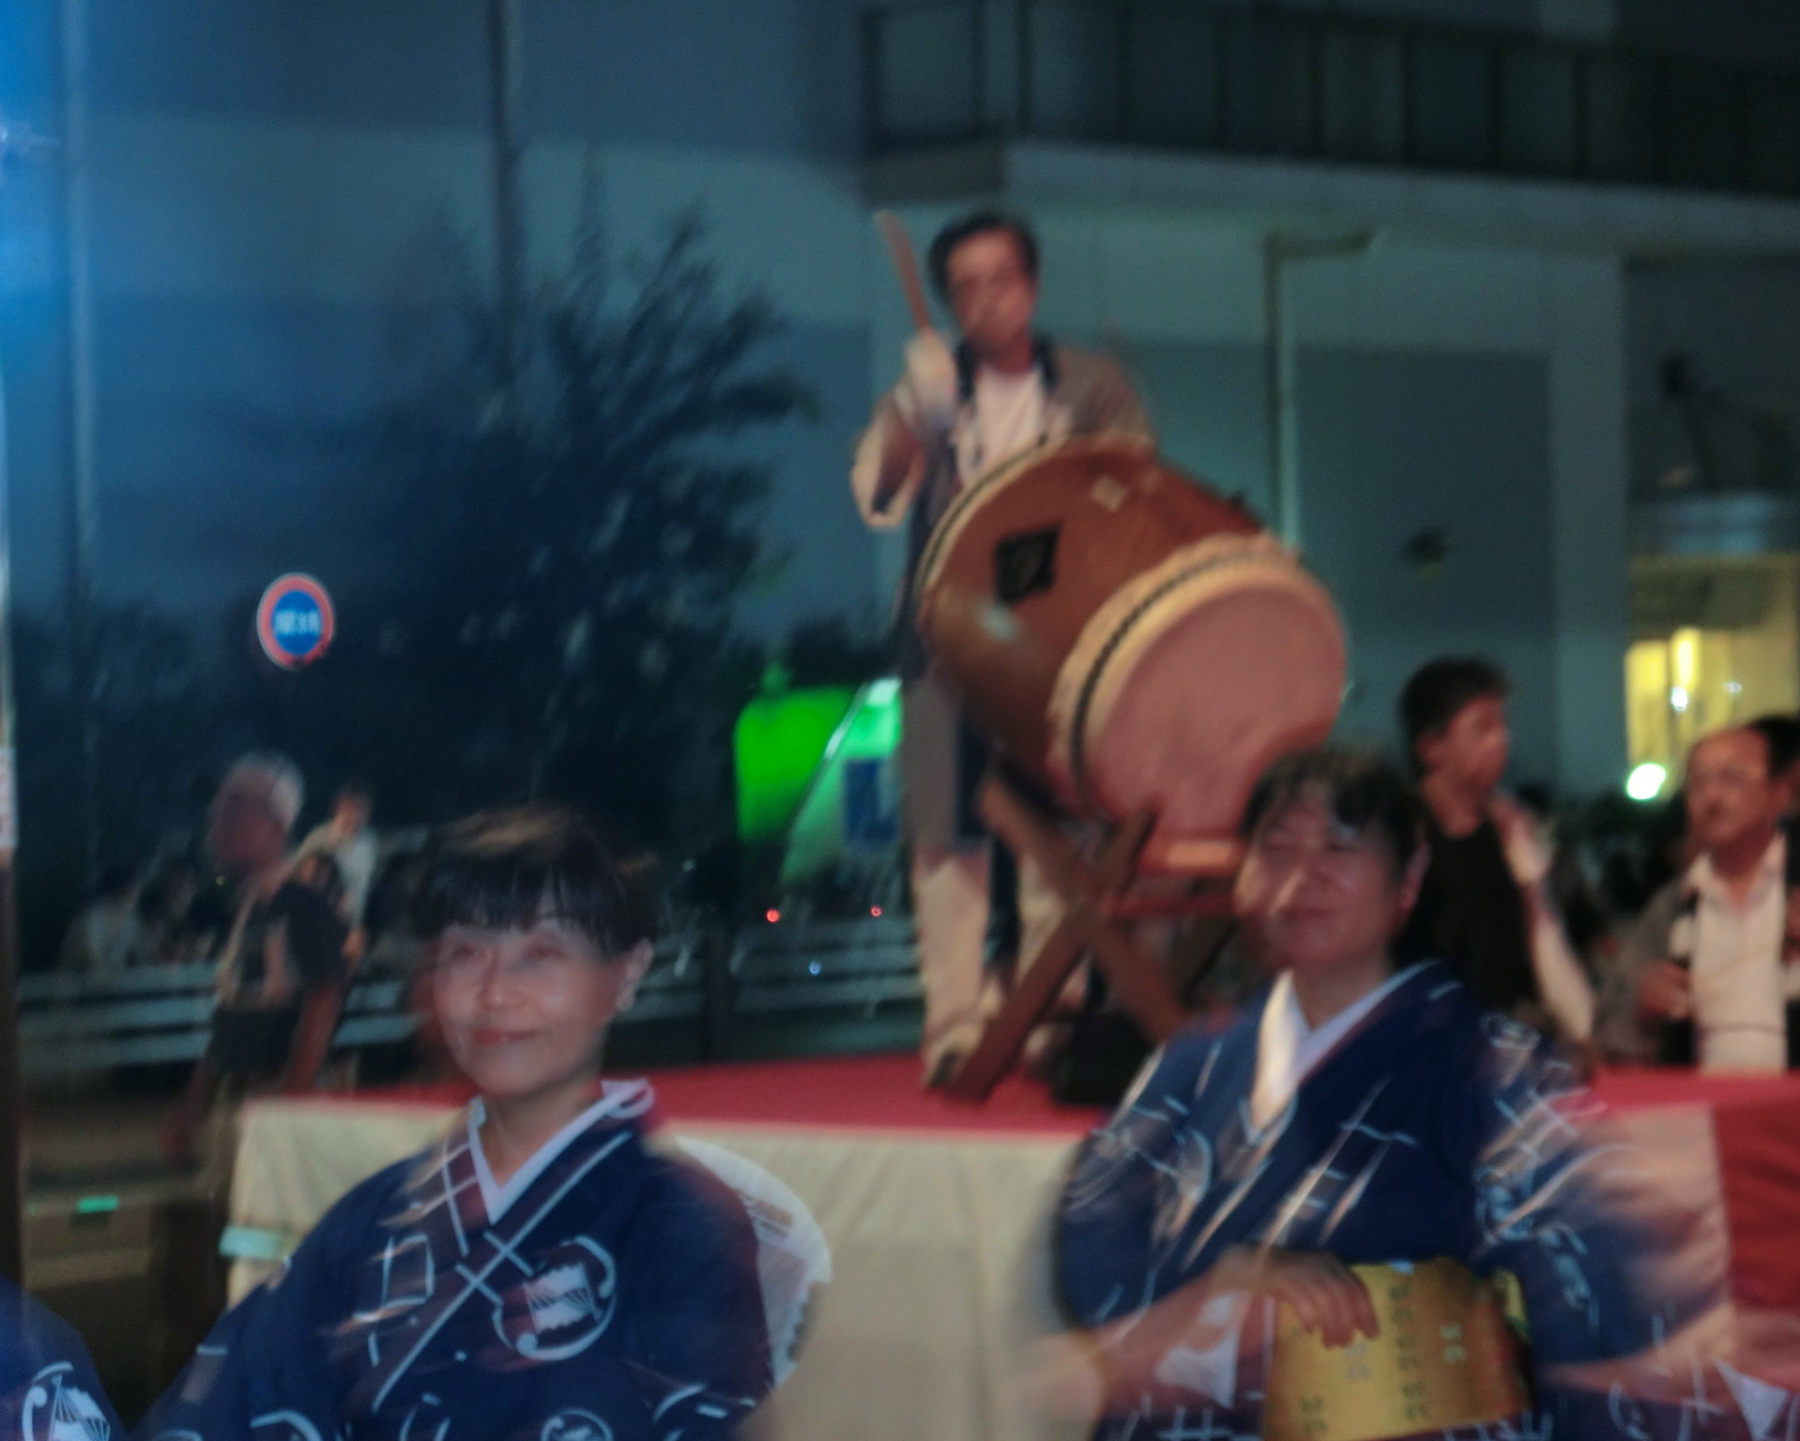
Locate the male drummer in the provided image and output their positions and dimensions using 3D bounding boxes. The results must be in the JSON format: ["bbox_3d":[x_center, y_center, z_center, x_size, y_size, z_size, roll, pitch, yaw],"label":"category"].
[{"bbox_3d":[0.193,-0.139,9.750,0.600,1.680,0.520,-1,0,-6],"label":"male drummer"}]

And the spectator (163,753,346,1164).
[{"bbox_3d":[-1.538,0.905,12.100,0.470,1.650,0.500,-1,0,-28],"label":"spectator"}]

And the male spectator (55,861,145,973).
[{"bbox_3d":[-3.328,1.195,21.300,0.500,1.220,0.620,-1,0,-18],"label":"male spectator"}]

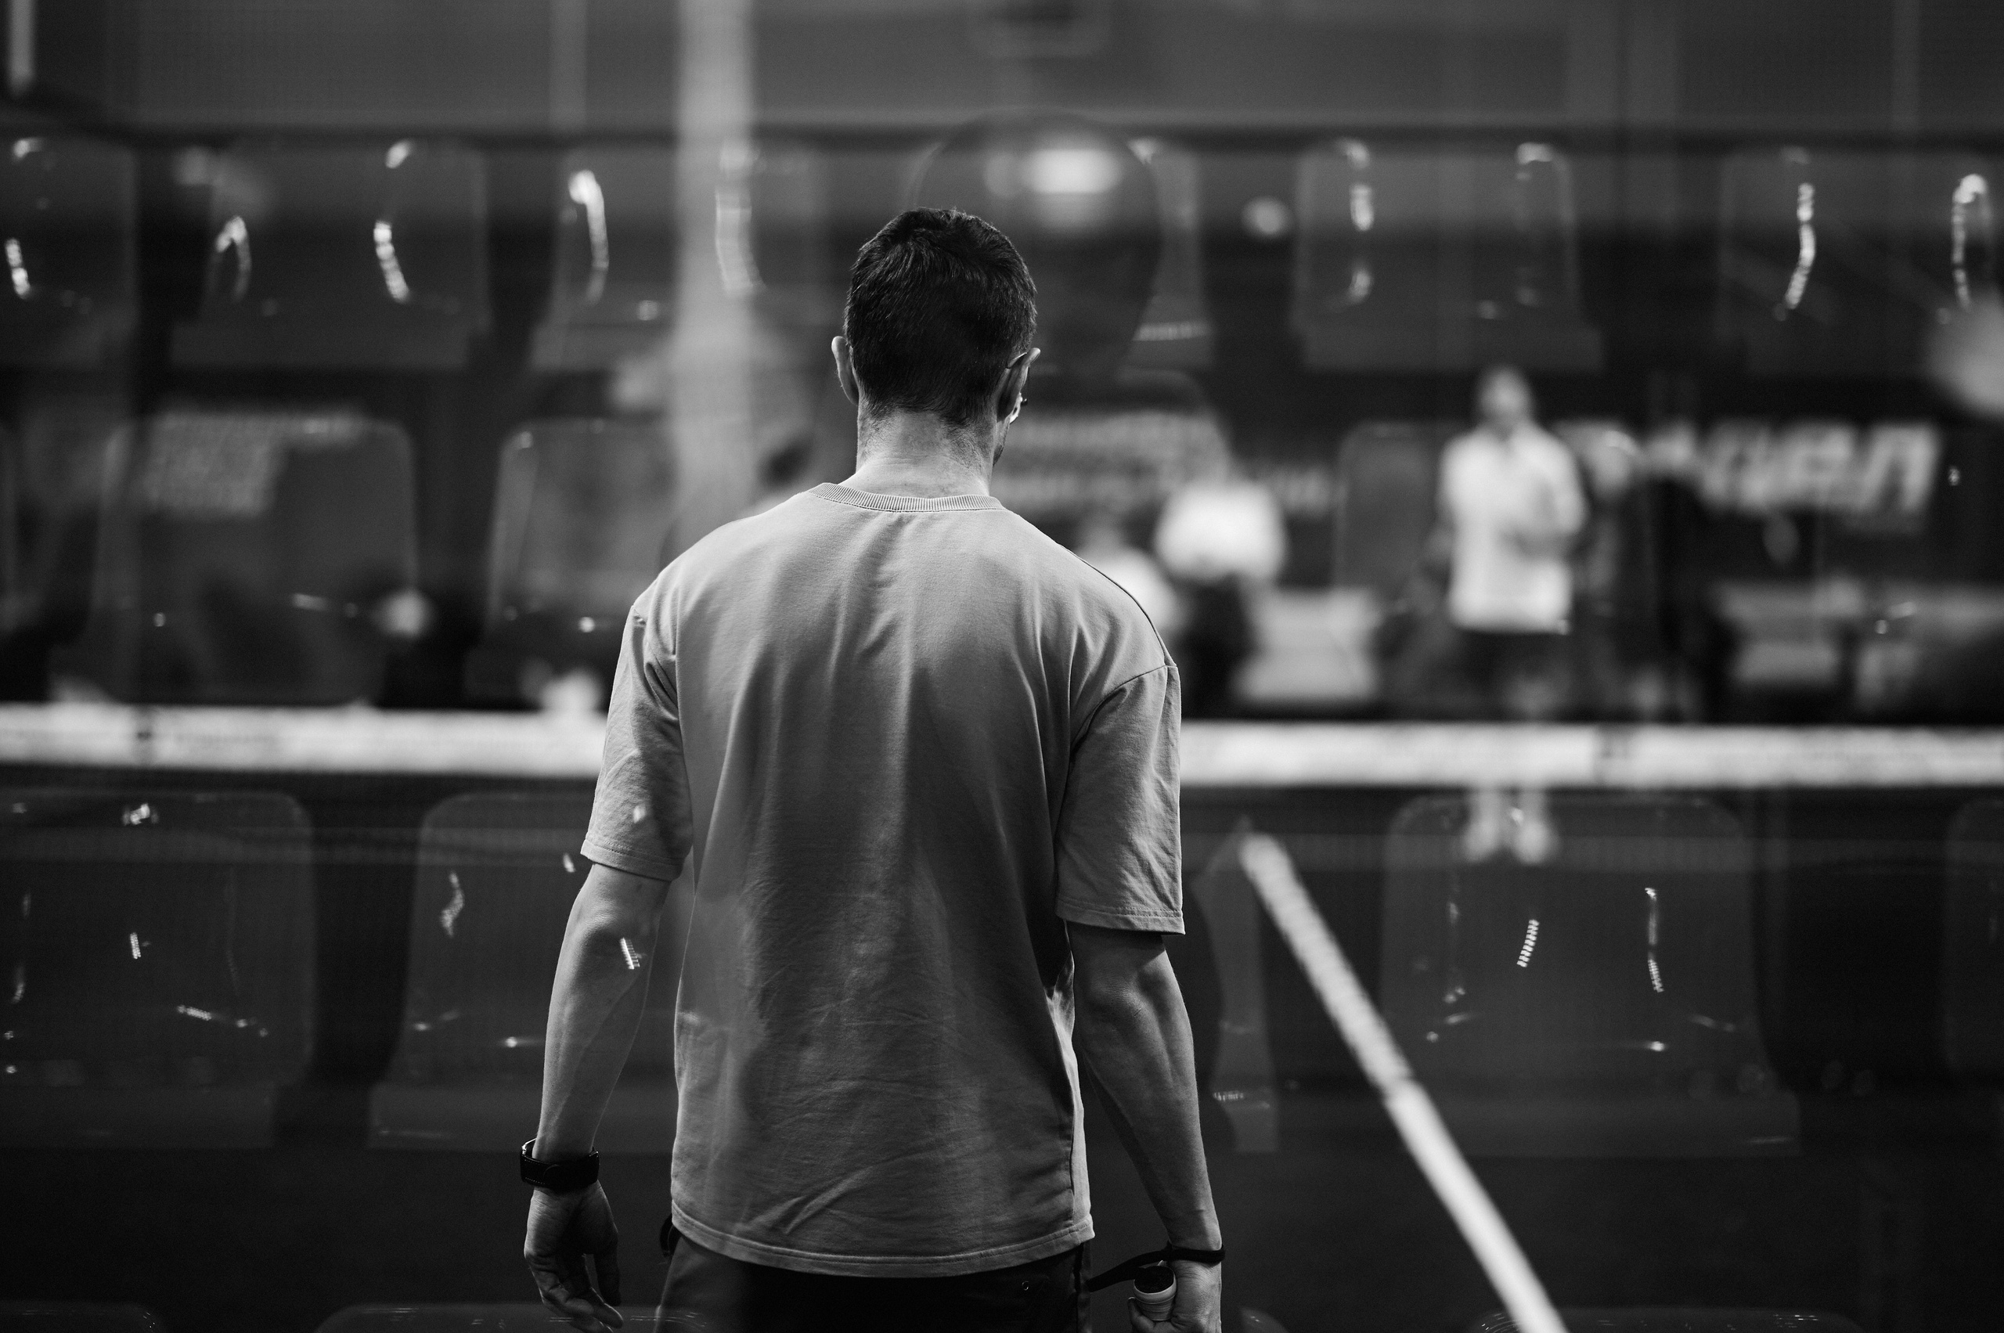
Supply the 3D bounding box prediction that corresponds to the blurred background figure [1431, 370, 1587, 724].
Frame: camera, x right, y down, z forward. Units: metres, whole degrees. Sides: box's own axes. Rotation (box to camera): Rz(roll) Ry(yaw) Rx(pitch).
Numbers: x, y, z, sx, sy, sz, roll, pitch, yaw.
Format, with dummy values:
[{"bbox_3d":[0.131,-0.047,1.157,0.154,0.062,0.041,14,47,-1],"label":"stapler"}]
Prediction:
[{"bbox_3d":[1.874,-0.194,17.500,0.570,1.790,0.400,1,3,7],"label":"blurred background figure"}]

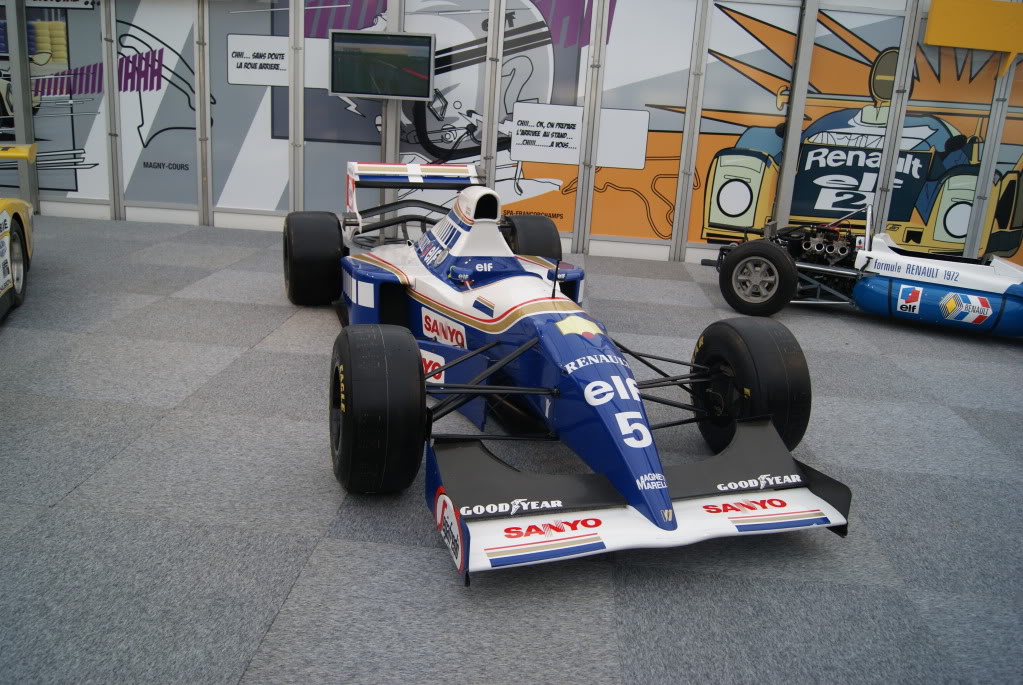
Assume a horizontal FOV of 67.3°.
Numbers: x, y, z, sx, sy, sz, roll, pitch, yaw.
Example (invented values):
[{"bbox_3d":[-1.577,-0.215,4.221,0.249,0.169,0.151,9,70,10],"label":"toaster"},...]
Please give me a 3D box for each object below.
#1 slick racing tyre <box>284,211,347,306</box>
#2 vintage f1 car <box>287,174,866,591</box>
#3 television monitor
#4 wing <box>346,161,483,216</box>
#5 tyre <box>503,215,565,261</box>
[{"bbox_3d":[-1.444,-0.609,5.601,0.380,0.670,0.670,-2,17,-19],"label":"slick racing tyre"},{"bbox_3d":[-0.123,-0.316,4.308,2.030,1.000,4.307,-2,17,-19],"label":"vintage f1 car"},{"bbox_3d":[-1.358,-2.914,8.099,1.110,0.660,0.100,6,16,7],"label":"television monitor"},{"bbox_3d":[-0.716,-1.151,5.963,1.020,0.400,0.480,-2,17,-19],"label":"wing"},{"bbox_3d":[0.111,-0.659,6.133,0.380,0.670,0.670,-2,17,-19],"label":"tyre"}]

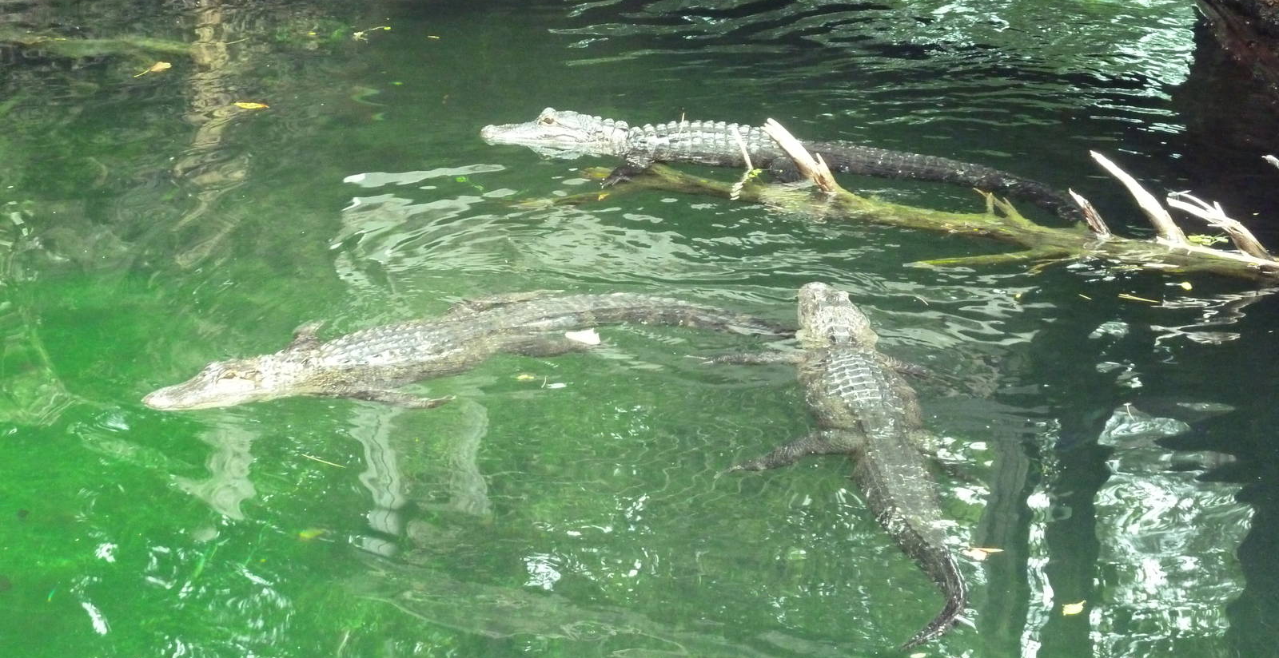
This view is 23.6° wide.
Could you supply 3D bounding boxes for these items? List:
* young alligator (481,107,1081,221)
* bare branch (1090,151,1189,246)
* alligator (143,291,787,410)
[{"bbox_3d":[0.323,-0.330,6.575,1.362,0.200,0.255,5,25,10],"label":"young alligator"},{"bbox_3d":[1.006,-0.262,6.171,0.195,0.195,0.070,0,25,0],"label":"bare branch"},{"bbox_3d":[-0.305,0.071,5.811,1.270,0.150,0.333,-8,26,-17],"label":"alligator"}]

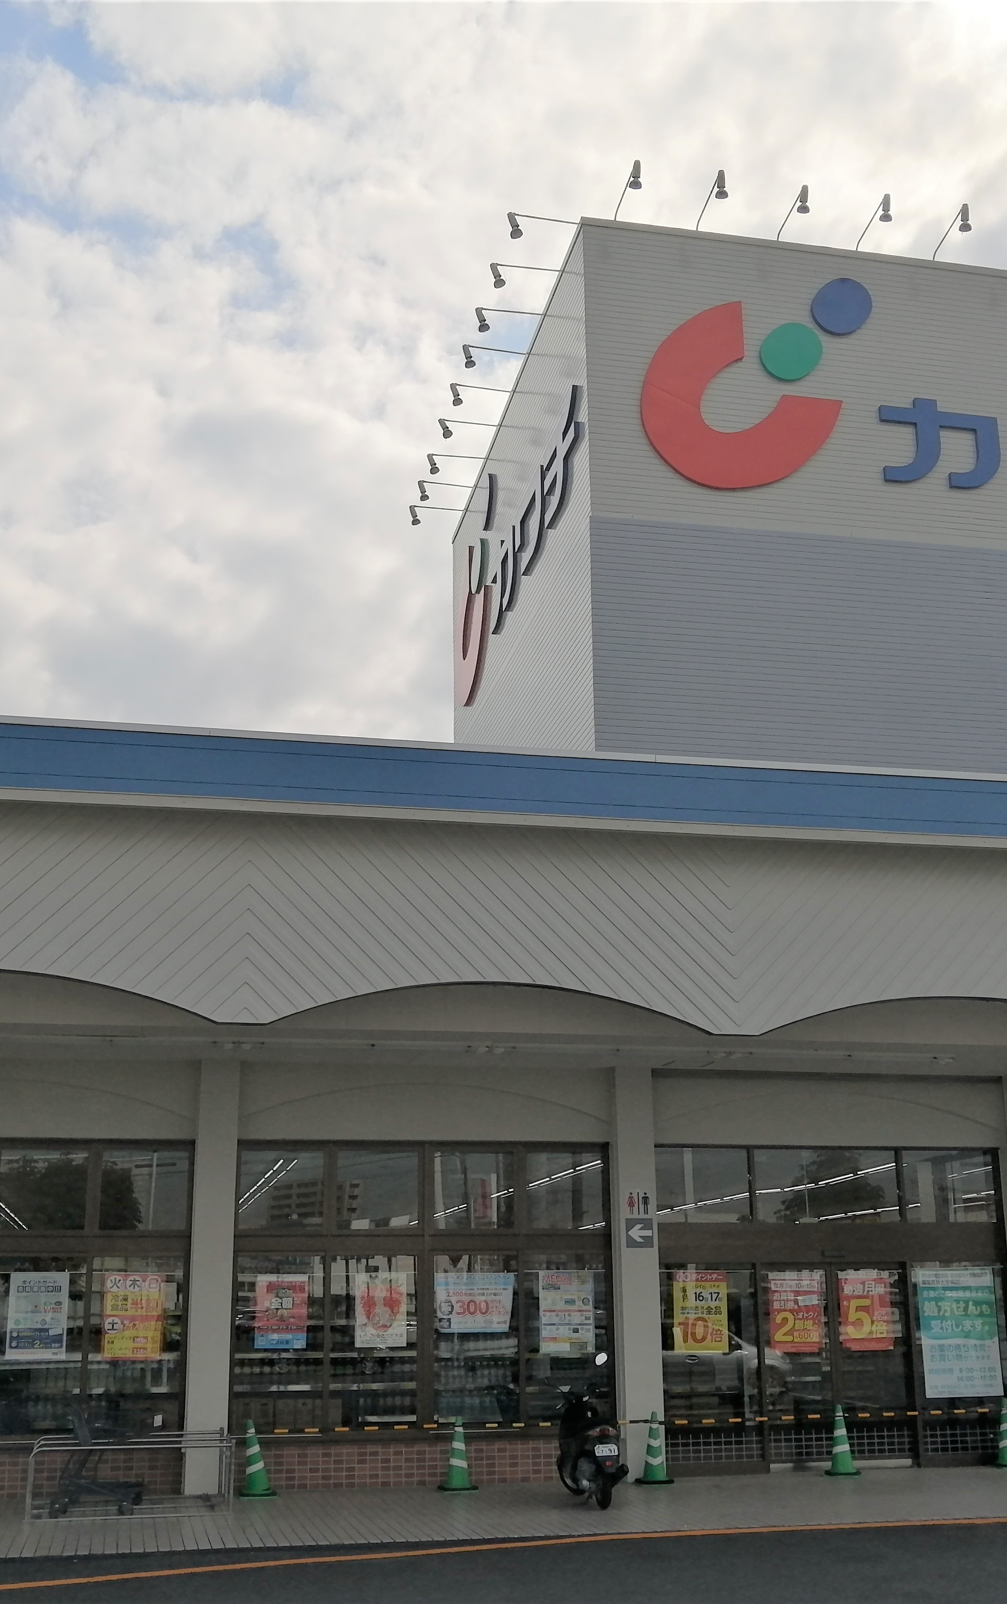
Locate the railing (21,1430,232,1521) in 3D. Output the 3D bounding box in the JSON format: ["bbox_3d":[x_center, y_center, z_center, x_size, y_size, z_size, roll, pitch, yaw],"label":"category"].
[{"bbox_3d":[-3.393,6.144,15.267,1.770,0.600,1.410,3,-17,-11],"label":"railing"}]

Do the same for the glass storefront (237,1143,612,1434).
[{"bbox_3d":[-0.797,5.069,17.376,3.980,2.970,0.180,3,-17,-11],"label":"glass storefront"}]

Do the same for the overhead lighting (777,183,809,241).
[{"bbox_3d":[3.715,-7.492,21.417,0.180,0.420,1.060,3,-17,-12],"label":"overhead lighting"}]

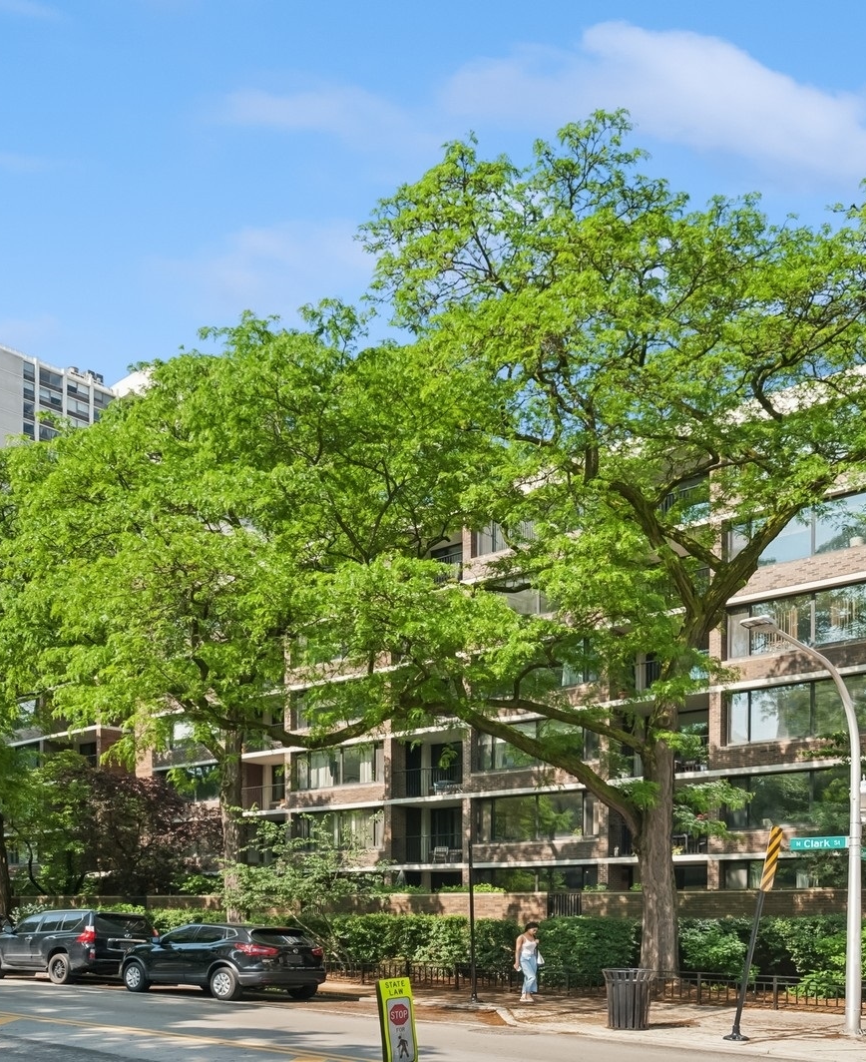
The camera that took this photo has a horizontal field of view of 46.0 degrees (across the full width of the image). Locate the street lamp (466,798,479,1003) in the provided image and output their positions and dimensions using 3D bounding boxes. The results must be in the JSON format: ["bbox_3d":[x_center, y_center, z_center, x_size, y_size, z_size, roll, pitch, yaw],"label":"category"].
[{"bbox_3d":[0.780,7.410,20.591,0.250,3.910,0.250,0,-18,0],"label":"street lamp"}]

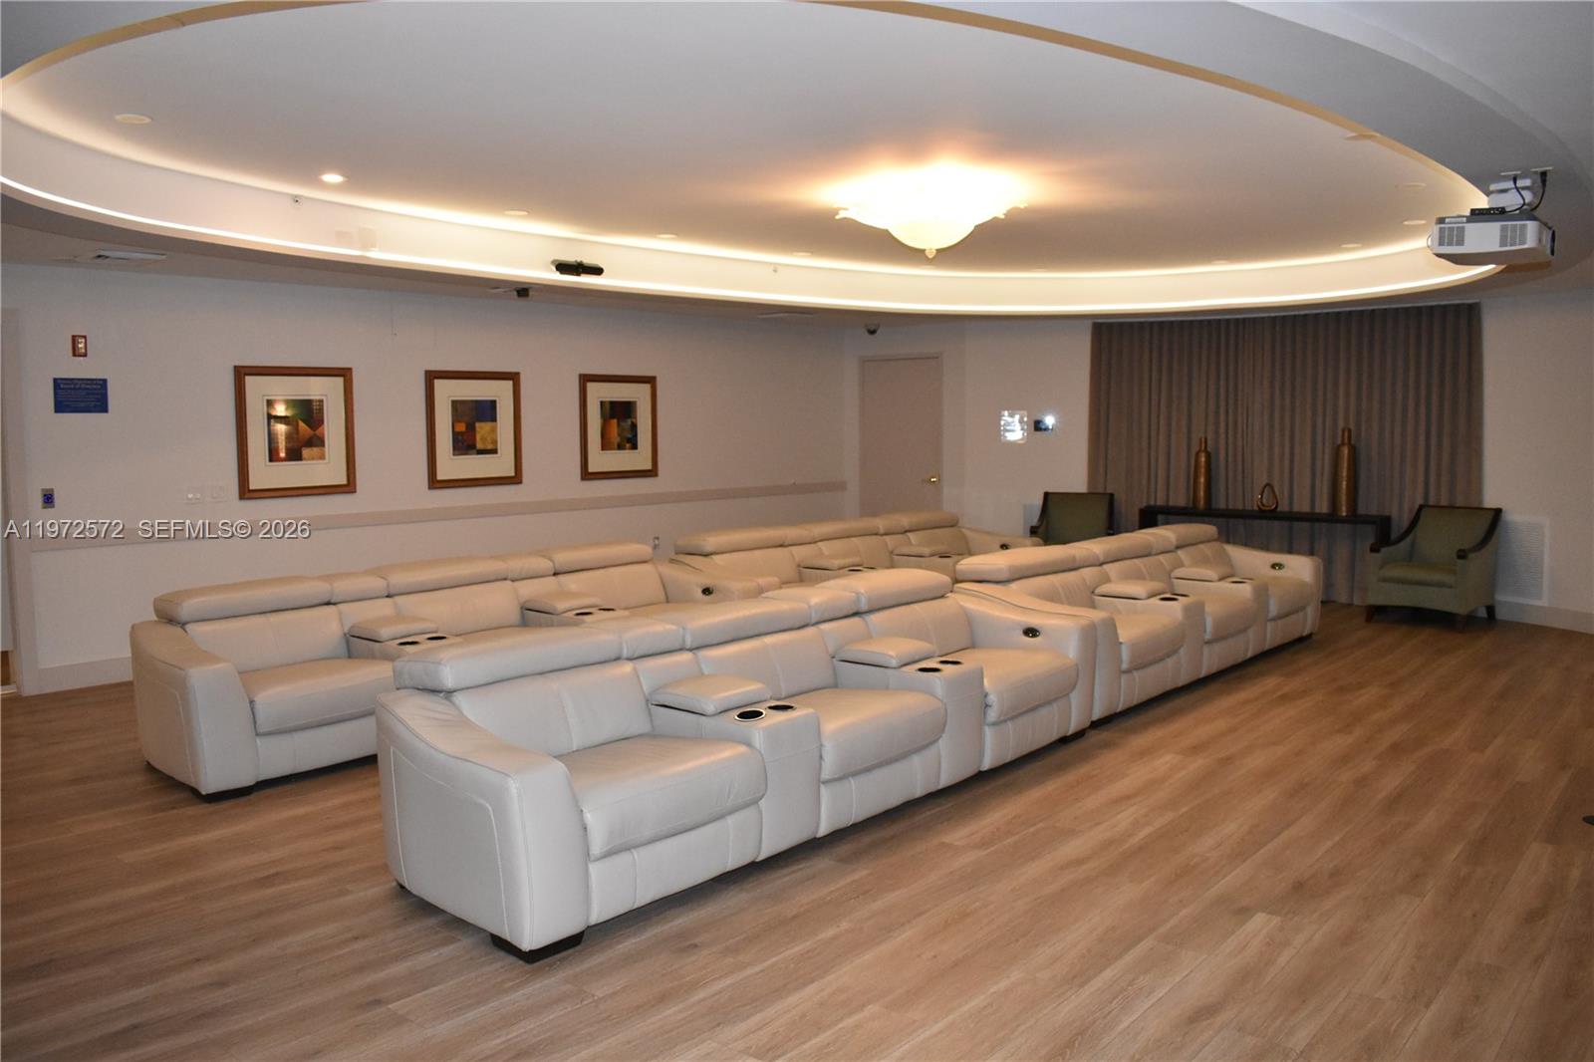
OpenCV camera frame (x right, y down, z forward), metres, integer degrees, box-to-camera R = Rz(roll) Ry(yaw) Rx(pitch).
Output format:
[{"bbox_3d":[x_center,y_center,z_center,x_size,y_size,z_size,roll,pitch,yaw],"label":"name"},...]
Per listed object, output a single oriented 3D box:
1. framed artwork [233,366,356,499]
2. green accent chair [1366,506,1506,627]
[{"bbox_3d":[-3.321,-0.658,7.947,0.040,0.857,0.790,5,8,44],"label":"framed artwork"},{"bbox_3d":[4.872,0.266,9.105,0.717,0.865,0.708,-5,7,-39],"label":"green accent chair"}]

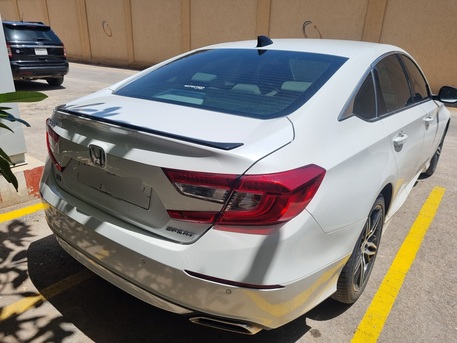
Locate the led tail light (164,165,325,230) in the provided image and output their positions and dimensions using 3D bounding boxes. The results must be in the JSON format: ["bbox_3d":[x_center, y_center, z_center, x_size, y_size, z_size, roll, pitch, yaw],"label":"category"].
[{"bbox_3d":[0.050,0.084,1.294,0.520,0.245,0.360,16,23,34],"label":"led tail light"}]

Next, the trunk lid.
[{"bbox_3d":[-0.394,-0.084,1.692,1.330,0.470,0.560,16,23,34],"label":"trunk lid"}]

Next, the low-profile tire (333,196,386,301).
[{"bbox_3d":[0.709,0.414,2.022,0.240,0.665,0.670,16,23,34],"label":"low-profile tire"}]

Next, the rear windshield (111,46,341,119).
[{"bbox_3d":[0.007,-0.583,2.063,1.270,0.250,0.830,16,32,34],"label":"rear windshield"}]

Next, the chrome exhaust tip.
[{"bbox_3d":[-0.012,0.647,1.481,0.255,0.075,0.160,12,21,27],"label":"chrome exhaust tip"}]

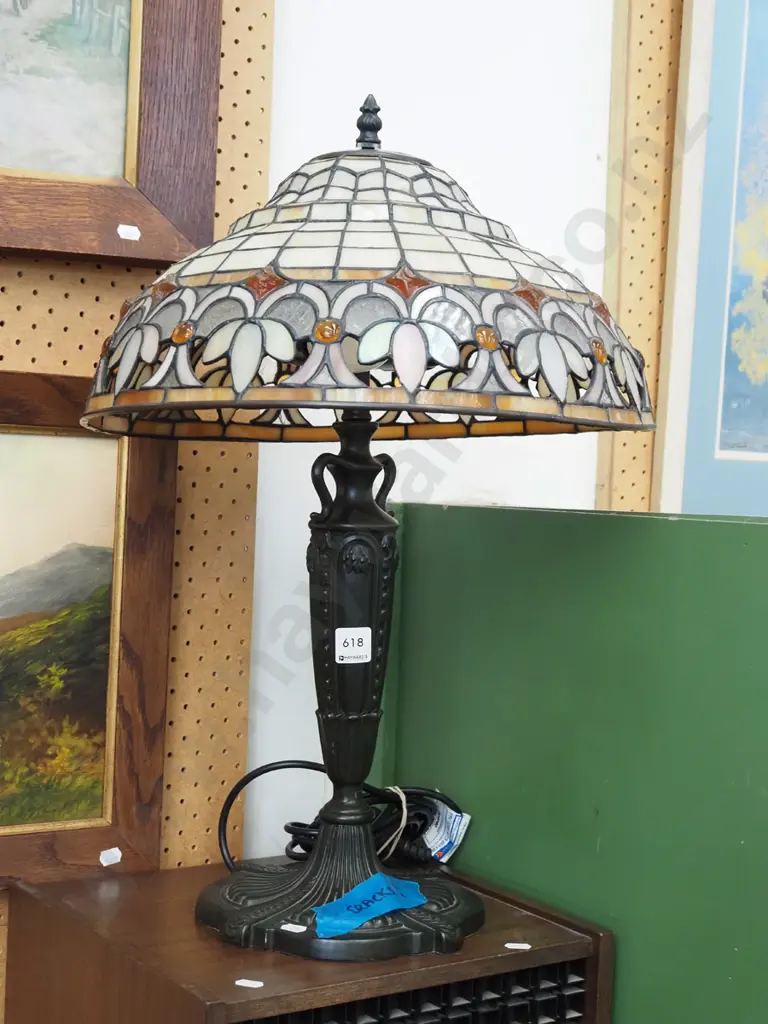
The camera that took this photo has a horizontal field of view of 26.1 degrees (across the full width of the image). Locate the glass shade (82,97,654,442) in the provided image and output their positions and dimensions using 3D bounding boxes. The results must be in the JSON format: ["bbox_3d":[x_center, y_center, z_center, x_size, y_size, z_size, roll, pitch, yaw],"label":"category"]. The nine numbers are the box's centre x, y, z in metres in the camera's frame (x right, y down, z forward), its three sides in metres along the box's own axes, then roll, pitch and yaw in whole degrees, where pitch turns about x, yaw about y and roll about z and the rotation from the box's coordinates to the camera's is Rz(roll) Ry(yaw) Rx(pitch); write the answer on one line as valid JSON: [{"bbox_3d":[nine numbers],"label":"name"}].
[{"bbox_3d":[-0.011,-0.181,1.197,0.411,0.239,0.411,2,1,-1],"label":"glass shade"}]

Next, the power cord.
[{"bbox_3d":[-0.034,0.245,1.335,0.199,0.101,0.121,2,1,-1],"label":"power cord"}]

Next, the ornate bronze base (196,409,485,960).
[{"bbox_3d":[-0.026,0.108,1.198,0.207,0.378,0.207,2,1,-1],"label":"ornate bronze base"}]

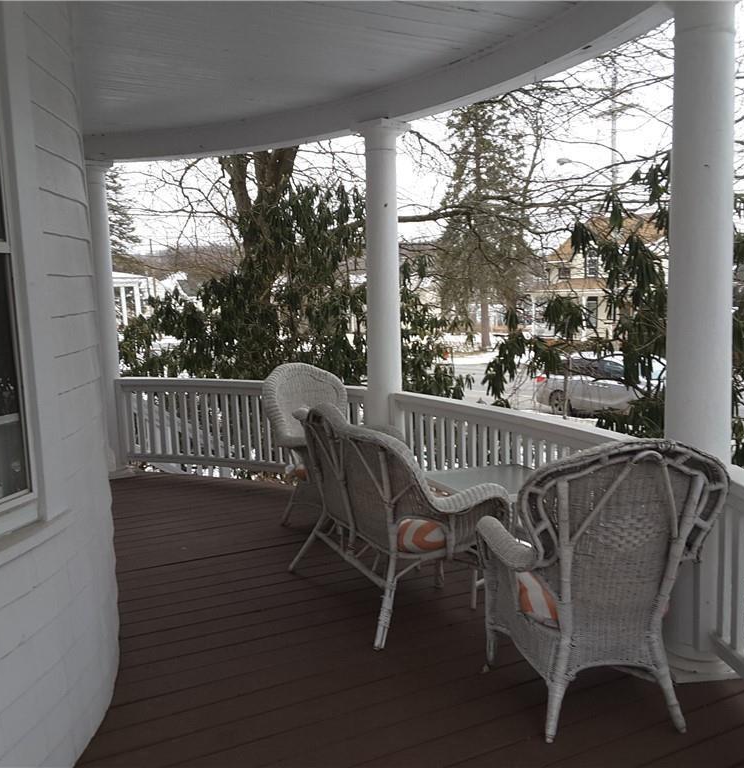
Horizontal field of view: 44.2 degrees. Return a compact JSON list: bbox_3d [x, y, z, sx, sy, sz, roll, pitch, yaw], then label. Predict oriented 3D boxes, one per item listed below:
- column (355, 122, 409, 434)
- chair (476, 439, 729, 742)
[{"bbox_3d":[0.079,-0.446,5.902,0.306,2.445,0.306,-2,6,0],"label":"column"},{"bbox_3d":[0.719,0.593,3.029,0.710,0.932,0.680,-3,6,-4],"label":"chair"}]

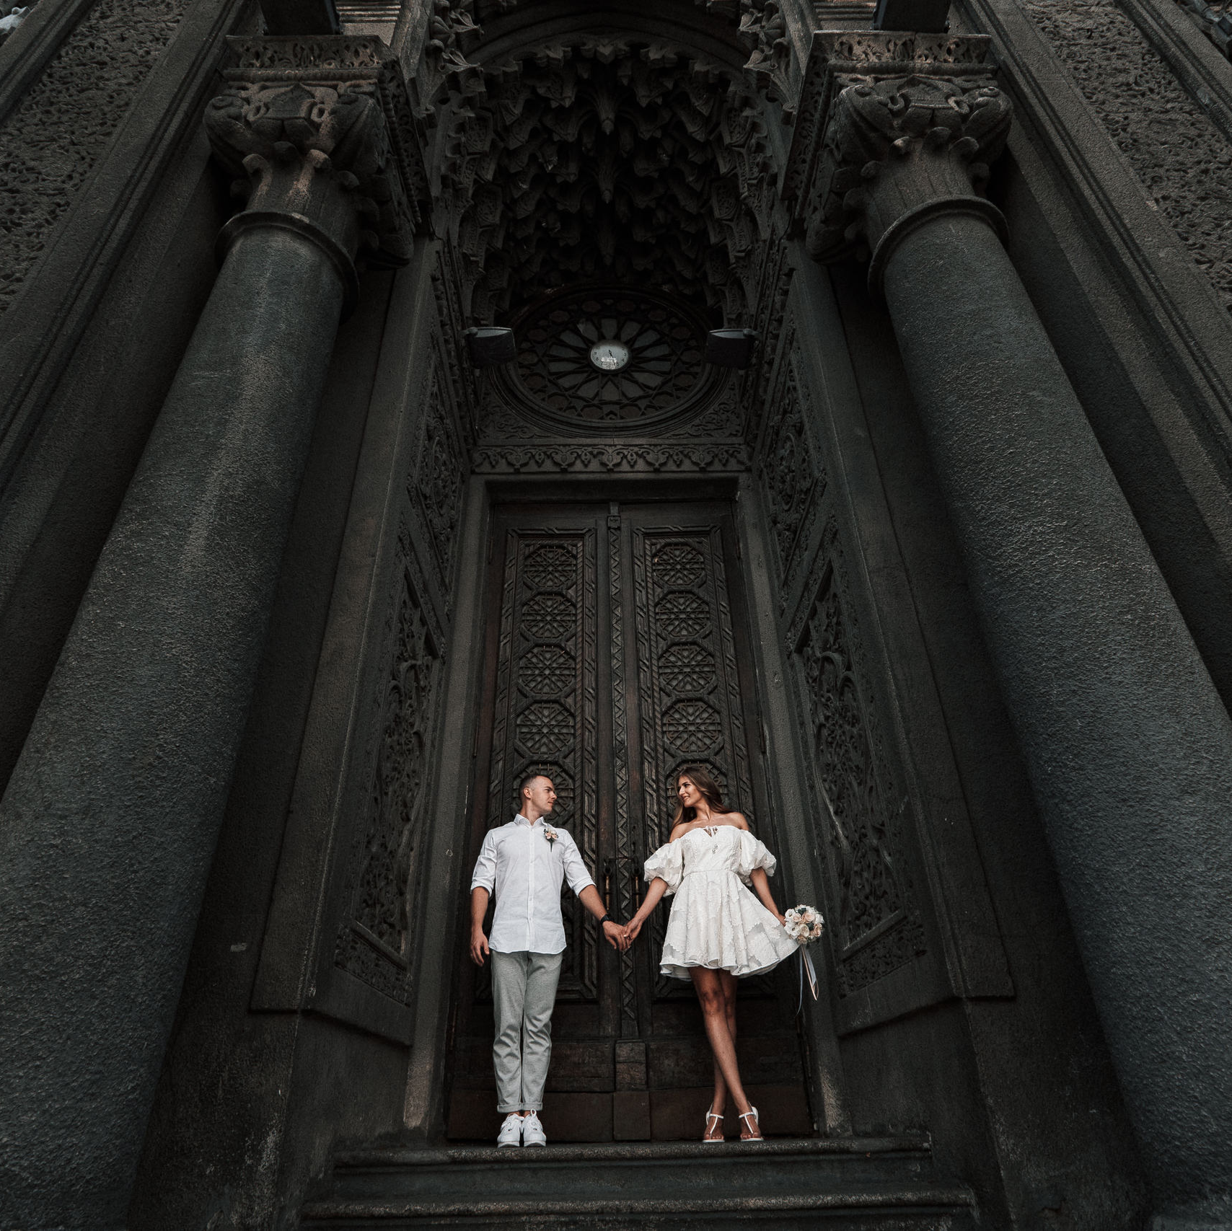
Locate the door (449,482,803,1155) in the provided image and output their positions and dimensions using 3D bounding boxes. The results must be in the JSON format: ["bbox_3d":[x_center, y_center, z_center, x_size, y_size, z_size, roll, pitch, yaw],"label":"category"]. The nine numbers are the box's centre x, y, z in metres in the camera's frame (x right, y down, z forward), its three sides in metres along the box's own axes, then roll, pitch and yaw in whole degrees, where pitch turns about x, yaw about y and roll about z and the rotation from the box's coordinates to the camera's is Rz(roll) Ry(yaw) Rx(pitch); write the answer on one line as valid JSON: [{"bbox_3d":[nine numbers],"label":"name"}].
[{"bbox_3d":[0.035,0.956,5.313,1.966,4.373,0.130,-1,-32,-1],"label":"door"}]

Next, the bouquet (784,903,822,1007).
[{"bbox_3d":[0.972,1.751,3.986,0.206,0.468,0.220,-1,-32,-1],"label":"bouquet"}]

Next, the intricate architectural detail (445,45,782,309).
[{"bbox_3d":[-0.075,-3.451,6.634,2.373,1.815,1.675,-1,-32,-1],"label":"intricate architectural detail"}]

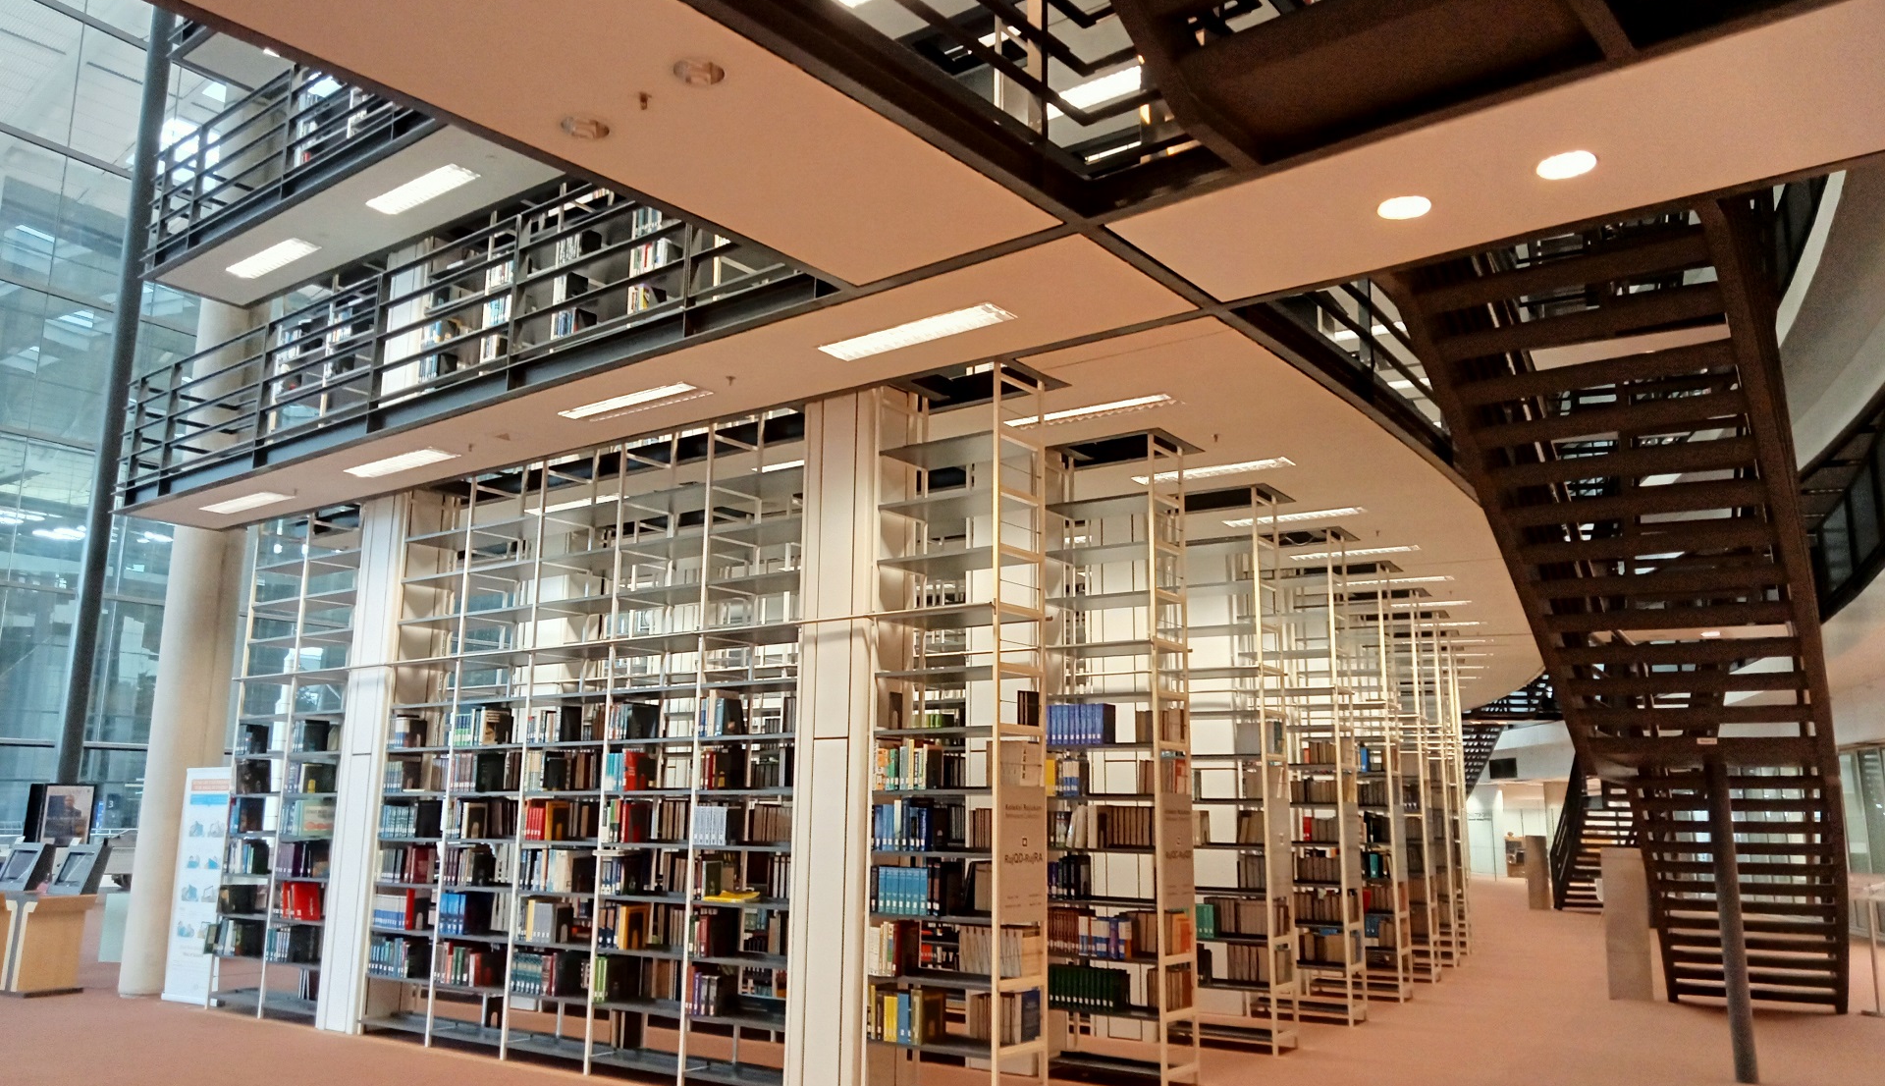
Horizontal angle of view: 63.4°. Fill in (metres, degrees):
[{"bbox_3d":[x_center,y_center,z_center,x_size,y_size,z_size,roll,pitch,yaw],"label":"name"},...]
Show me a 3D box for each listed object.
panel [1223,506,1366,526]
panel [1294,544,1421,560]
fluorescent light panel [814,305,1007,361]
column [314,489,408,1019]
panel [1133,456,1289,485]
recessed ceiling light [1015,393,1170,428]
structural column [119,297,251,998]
[{"bbox_3d":[2.975,-0.223,12.903,1.211,0.070,0.255,-8,-13,38],"label":"panel"},{"bbox_3d":[3.961,0.098,14.609,1.211,0.070,0.255,-8,-13,38],"label":"panel"},{"bbox_3d":[-0.152,-1.123,8.143,1.211,0.070,0.255,-8,-13,38],"label":"fluorescent light panel"},{"bbox_3d":[-4.501,1.723,12.274,0.585,4.203,0.450,-8,-13,38],"label":"column"},{"bbox_3d":[1.987,-0.538,11.231,1.211,0.070,0.255,-8,-13,38],"label":"panel"},{"bbox_3d":[0.947,-0.828,9.700,1.211,0.070,0.255,-8,-13,38],"label":"recessed ceiling light"},{"bbox_3d":[-7.128,0.870,14.584,0.641,6.647,0.641,-8,-13,38],"label":"structural column"}]

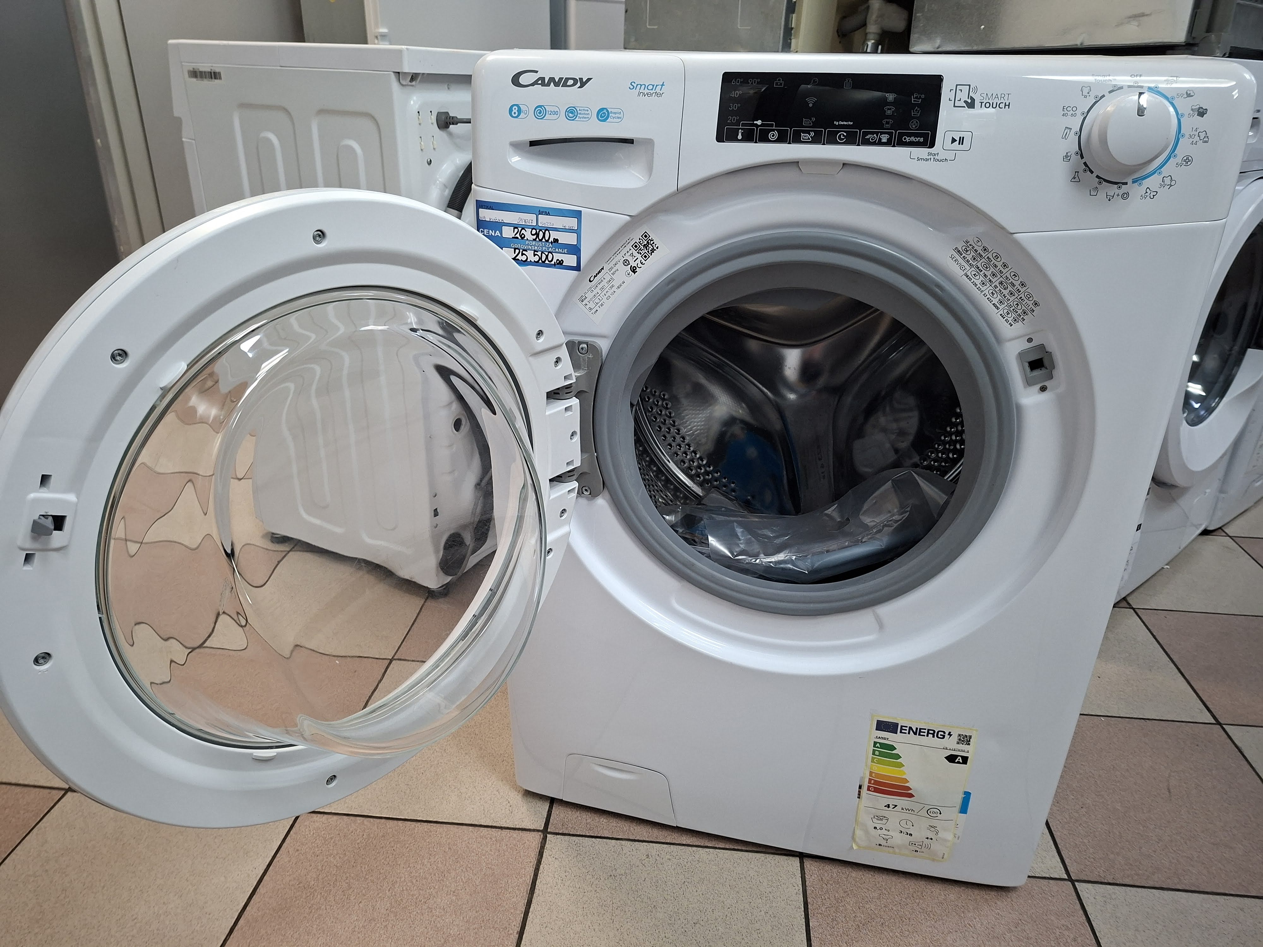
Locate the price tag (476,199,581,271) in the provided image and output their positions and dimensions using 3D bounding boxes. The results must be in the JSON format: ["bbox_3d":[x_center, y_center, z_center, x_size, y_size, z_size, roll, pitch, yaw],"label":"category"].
[{"bbox_3d":[-0.094,-0.216,0.763,0.100,0.053,0.002,6,25,12],"label":"price tag"}]

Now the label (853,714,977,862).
[{"bbox_3d":[0.302,0.344,0.907,0.100,0.190,0.002,6,25,12],"label":"label"}]

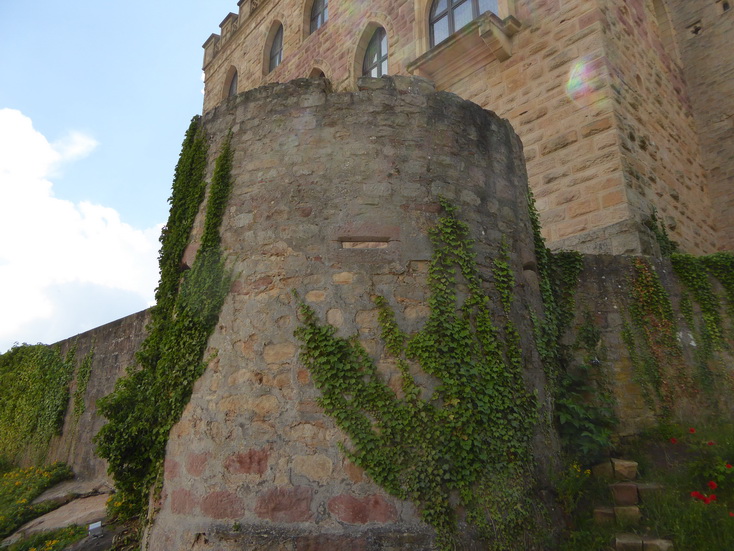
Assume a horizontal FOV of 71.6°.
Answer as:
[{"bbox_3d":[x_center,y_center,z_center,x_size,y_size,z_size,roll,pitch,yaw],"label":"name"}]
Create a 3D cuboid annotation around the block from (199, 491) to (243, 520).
[{"bbox_3d":[-1.352,2.247,5.030,0.567,0.237,0.250,-9,-18,30],"label":"block"}]

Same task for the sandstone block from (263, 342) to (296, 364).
[{"bbox_3d":[-0.852,0.807,5.200,0.366,0.212,0.220,-5,-16,18],"label":"sandstone block"}]

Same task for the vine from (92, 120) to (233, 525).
[{"bbox_3d":[-2.323,0.202,6.138,0.950,5.050,1.600,12,-19,-36],"label":"vine"}]

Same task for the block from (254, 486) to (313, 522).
[{"bbox_3d":[-0.740,2.143,4.807,0.557,0.292,0.280,-4,-16,15],"label":"block"}]

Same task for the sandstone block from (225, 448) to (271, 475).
[{"bbox_3d":[-1.117,1.828,5.025,0.525,0.226,0.250,-7,-17,24],"label":"sandstone block"}]

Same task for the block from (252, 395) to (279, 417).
[{"bbox_3d":[-0.972,1.300,5.085,0.284,0.202,0.200,-6,-16,20],"label":"block"}]

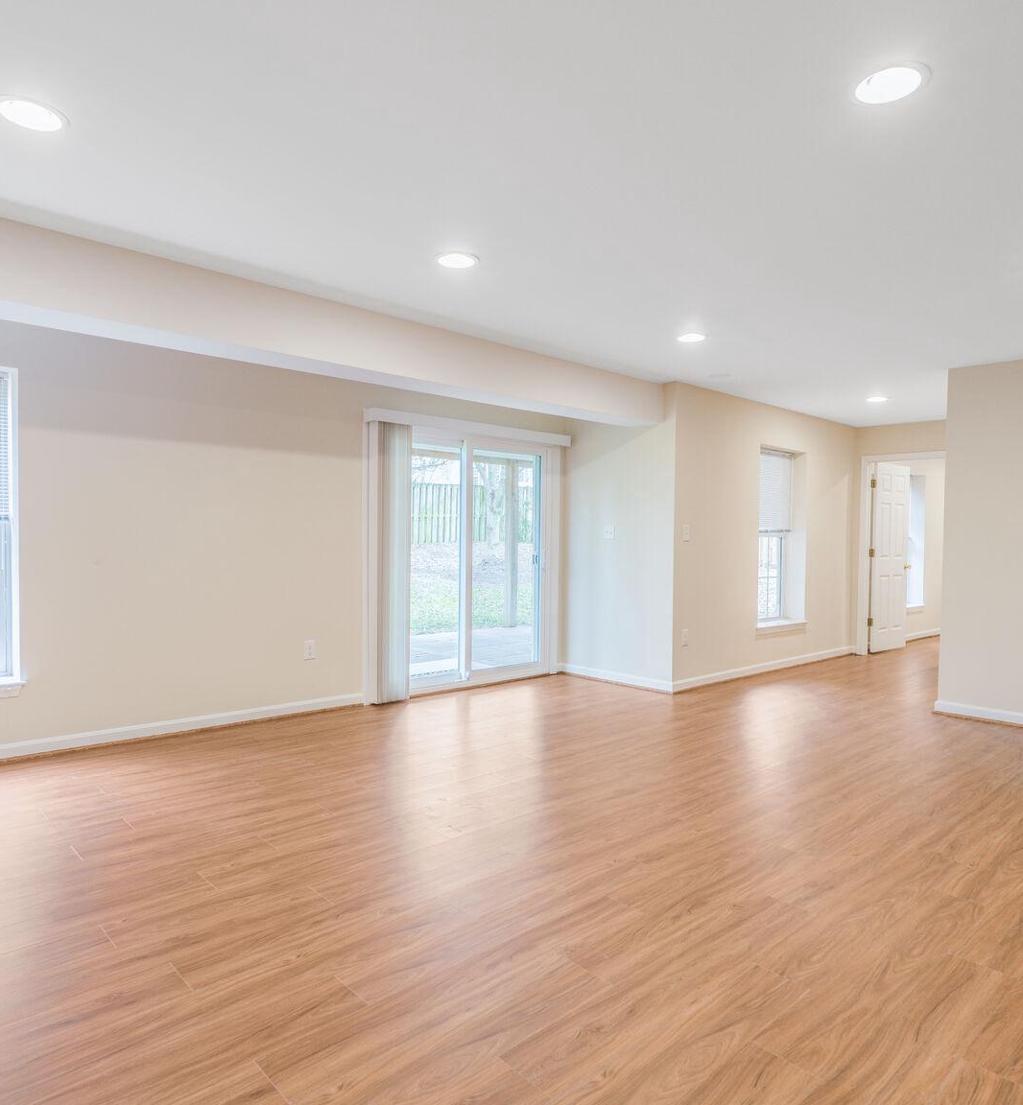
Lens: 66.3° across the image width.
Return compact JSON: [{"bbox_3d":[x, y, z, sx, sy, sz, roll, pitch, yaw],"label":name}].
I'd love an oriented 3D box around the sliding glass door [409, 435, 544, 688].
[{"bbox_3d":[-0.338,0.055,6.301,1.770,2.000,0.110,0,2,-44],"label":"sliding glass door"}]

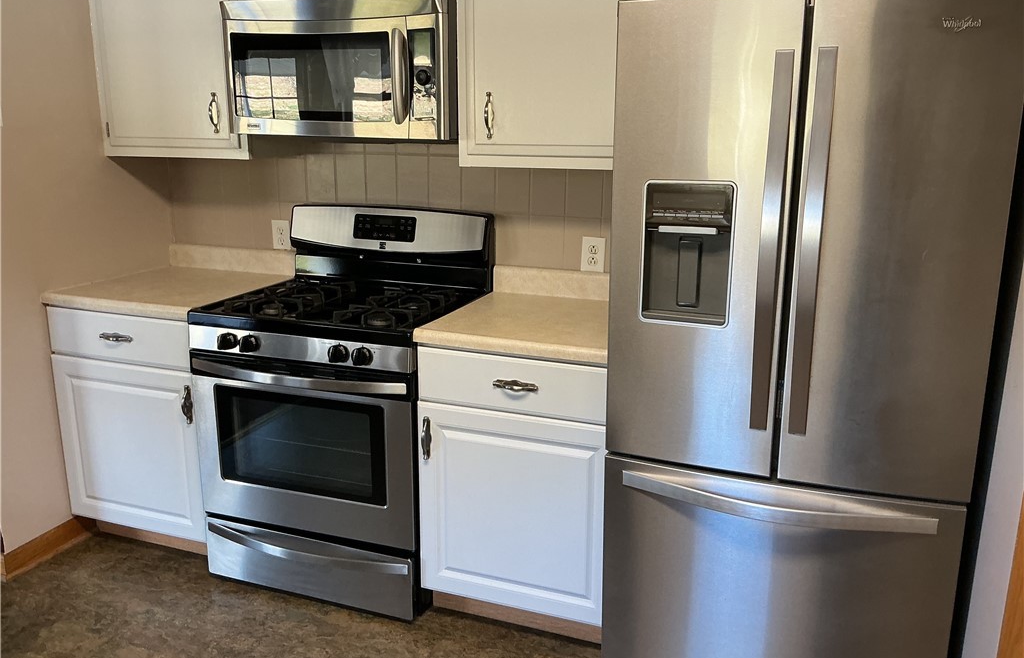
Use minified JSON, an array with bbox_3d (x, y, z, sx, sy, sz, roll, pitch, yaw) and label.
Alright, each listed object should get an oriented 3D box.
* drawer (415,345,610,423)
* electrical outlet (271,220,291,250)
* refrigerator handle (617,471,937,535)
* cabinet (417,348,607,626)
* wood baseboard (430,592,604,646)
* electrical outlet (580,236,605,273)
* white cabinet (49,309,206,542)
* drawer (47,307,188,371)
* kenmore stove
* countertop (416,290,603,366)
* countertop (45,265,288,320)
[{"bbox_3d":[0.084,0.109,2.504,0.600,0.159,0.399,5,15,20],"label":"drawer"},{"bbox_3d":[-0.864,-0.349,3.203,0.071,0.114,0.014,5,15,20],"label":"electrical outlet"},{"bbox_3d":[0.557,0.387,1.853,0.663,0.035,0.088,5,15,20],"label":"refrigerator handle"},{"bbox_3d":[0.120,0.375,2.668,0.603,0.770,0.604,5,15,20],"label":"cabinet"},{"bbox_3d":[0.042,0.844,2.591,0.607,0.107,0.019,5,15,20],"label":"wood baseboard"},{"bbox_3d":[0.264,-0.240,2.791,0.072,0.114,0.014,5,15,20],"label":"electrical outlet"},{"bbox_3d":[-1.177,0.253,3.142,0.605,0.770,0.604,5,15,20],"label":"white cabinet"},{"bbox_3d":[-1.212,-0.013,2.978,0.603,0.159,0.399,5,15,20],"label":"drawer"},{"bbox_3d":[-0.547,0.226,2.838,0.760,1.178,0.680,5,15,20],"label":"kenmore stove"},{"bbox_3d":[0.122,-0.018,2.555,0.612,0.039,0.623,5,15,20],"label":"countertop"},{"bbox_3d":[-1.173,-0.140,3.028,0.605,0.039,0.623,5,15,20],"label":"countertop"}]

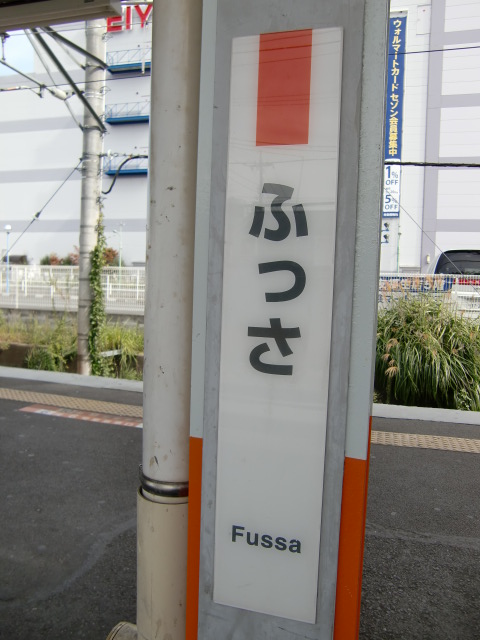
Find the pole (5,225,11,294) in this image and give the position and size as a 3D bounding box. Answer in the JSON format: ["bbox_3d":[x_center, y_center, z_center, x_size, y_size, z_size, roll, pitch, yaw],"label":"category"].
[{"bbox_3d":[-13.456,-3.494,30.000,0.340,4.050,0.340,1,4,-17],"label":"pole"}]

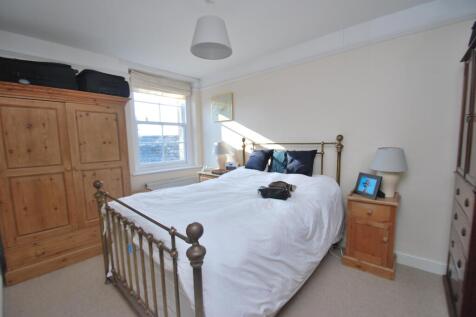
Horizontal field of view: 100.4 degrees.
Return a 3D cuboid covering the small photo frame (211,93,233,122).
[{"bbox_3d":[-0.308,-0.936,3.675,0.560,0.500,0.035,4,7,41],"label":"small photo frame"}]

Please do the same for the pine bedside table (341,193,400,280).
[{"bbox_3d":[1.387,0.740,2.074,0.430,0.740,0.365,3,6,37],"label":"pine bedside table"}]

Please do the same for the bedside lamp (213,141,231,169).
[{"bbox_3d":[-0.287,-0.029,3.525,0.300,0.500,0.300,0,5,0],"label":"bedside lamp"}]

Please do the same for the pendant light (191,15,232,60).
[{"bbox_3d":[-0.244,-1.130,1.829,0.380,0.280,0.380,0,5,0],"label":"pendant light"}]

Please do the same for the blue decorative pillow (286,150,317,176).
[{"bbox_3d":[0.759,0.060,2.464,0.400,0.360,0.140,4,-10,41],"label":"blue decorative pillow"}]

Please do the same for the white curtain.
[{"bbox_3d":[-1.264,-1.254,3.437,0.080,0.270,1.140,4,7,41],"label":"white curtain"}]

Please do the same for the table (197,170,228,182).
[{"bbox_3d":[-0.392,0.627,3.645,0.480,0.710,0.370,4,7,41],"label":"table"}]

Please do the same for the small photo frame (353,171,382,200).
[{"bbox_3d":[1.359,0.286,2.045,0.060,0.235,0.255,15,1,-15],"label":"small photo frame"}]

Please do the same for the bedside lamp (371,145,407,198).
[{"bbox_3d":[1.491,0.150,1.949,0.290,0.500,0.290,4,7,41],"label":"bedside lamp"}]

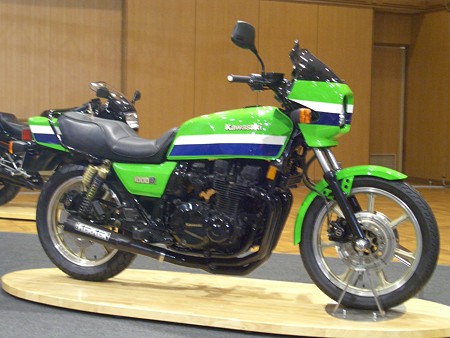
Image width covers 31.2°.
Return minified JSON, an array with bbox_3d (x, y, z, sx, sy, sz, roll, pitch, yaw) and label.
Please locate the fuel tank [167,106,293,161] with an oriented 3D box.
[{"bbox_3d":[0.059,-0.180,4.017,0.663,0.270,0.310,2,3,22],"label":"fuel tank"}]

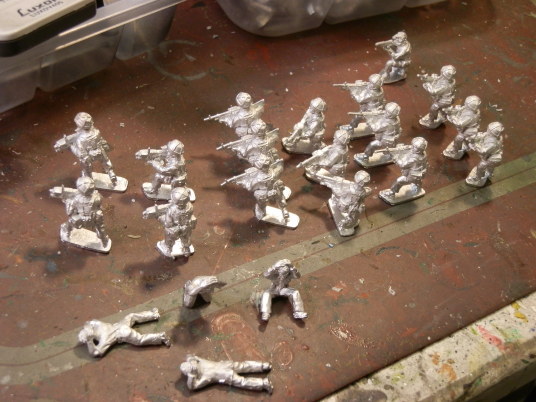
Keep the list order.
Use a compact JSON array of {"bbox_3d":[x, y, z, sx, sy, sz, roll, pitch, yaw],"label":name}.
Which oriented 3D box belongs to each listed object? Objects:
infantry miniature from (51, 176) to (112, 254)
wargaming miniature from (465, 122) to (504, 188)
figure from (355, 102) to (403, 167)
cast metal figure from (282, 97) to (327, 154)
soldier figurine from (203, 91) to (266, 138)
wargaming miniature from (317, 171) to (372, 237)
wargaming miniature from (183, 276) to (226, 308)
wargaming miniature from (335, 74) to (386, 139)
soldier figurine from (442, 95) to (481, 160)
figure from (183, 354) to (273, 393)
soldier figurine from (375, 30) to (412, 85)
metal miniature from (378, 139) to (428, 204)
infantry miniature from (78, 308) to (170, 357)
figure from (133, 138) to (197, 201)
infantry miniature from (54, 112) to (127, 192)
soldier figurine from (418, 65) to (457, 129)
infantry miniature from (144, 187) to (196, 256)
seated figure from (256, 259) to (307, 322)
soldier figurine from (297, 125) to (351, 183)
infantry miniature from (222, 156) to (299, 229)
[{"bbox_3d":[-0.048,0.003,0.243,0.015,0.021,0.009,4,40,-3],"label":"infantry miniature"},{"bbox_3d":[0.070,-0.016,0.299,0.017,0.023,0.008,-20,51,-28],"label":"wargaming miniature"},{"bbox_3d":[0.034,-0.022,0.299,0.019,0.022,0.008,-9,46,-19],"label":"figure"},{"bbox_3d":[0.014,-0.024,0.300,0.015,0.019,0.007,-2,44,-12],"label":"cast metal figure"},{"bbox_3d":[-0.007,-0.021,0.276,0.021,0.022,0.009,-4,41,-12],"label":"soldier figurine"},{"bbox_3d":[0.021,-0.002,0.260,0.013,0.017,0.009,24,43,20],"label":"wargaming miniature"},{"bbox_3d":[-0.016,0.022,0.235,0.009,0.007,0.007,-10,43,-18],"label":"wargaming miniature"},{"bbox_3d":[0.030,-0.031,0.308,0.019,0.022,0.008,-10,47,-20],"label":"wargaming miniature"},{"bbox_3d":[0.064,-0.025,0.308,0.017,0.023,0.008,-20,51,-28],"label":"soldier figurine"},{"bbox_3d":[-0.010,0.043,0.235,0.023,0.005,0.008,5,43,-5],"label":"figure"},{"bbox_3d":[0.041,-0.047,0.316,0.013,0.018,0.007,-16,45,-24],"label":"soldier figurine"},{"bbox_3d":[0.042,-0.010,0.287,0.020,0.022,0.008,-11,47,-21],"label":"metal miniature"},{"bbox_3d":[-0.037,0.033,0.240,0.022,0.005,0.011,-4,45,-14],"label":"infantry miniature"},{"bbox_3d":[-0.029,-0.009,0.260,0.016,0.019,0.008,2,40,-5],"label":"figure"},{"bbox_3d":[-0.049,-0.012,0.258,0.019,0.024,0.009,-6,42,-14],"label":"infantry miniature"},{"bbox_3d":[0.053,-0.034,0.299,0.013,0.021,0.007,-5,41,-13],"label":"soldier figurine"},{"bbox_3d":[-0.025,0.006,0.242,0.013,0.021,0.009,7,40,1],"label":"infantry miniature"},{"bbox_3d":[0.005,0.024,0.252,0.014,0.013,0.011,5,43,-5],"label":"seated figure"},{"bbox_3d":[0.018,-0.014,0.290,0.016,0.019,0.007,-2,44,-12],"label":"soldier figurine"},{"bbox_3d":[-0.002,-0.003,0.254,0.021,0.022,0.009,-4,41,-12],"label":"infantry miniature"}]

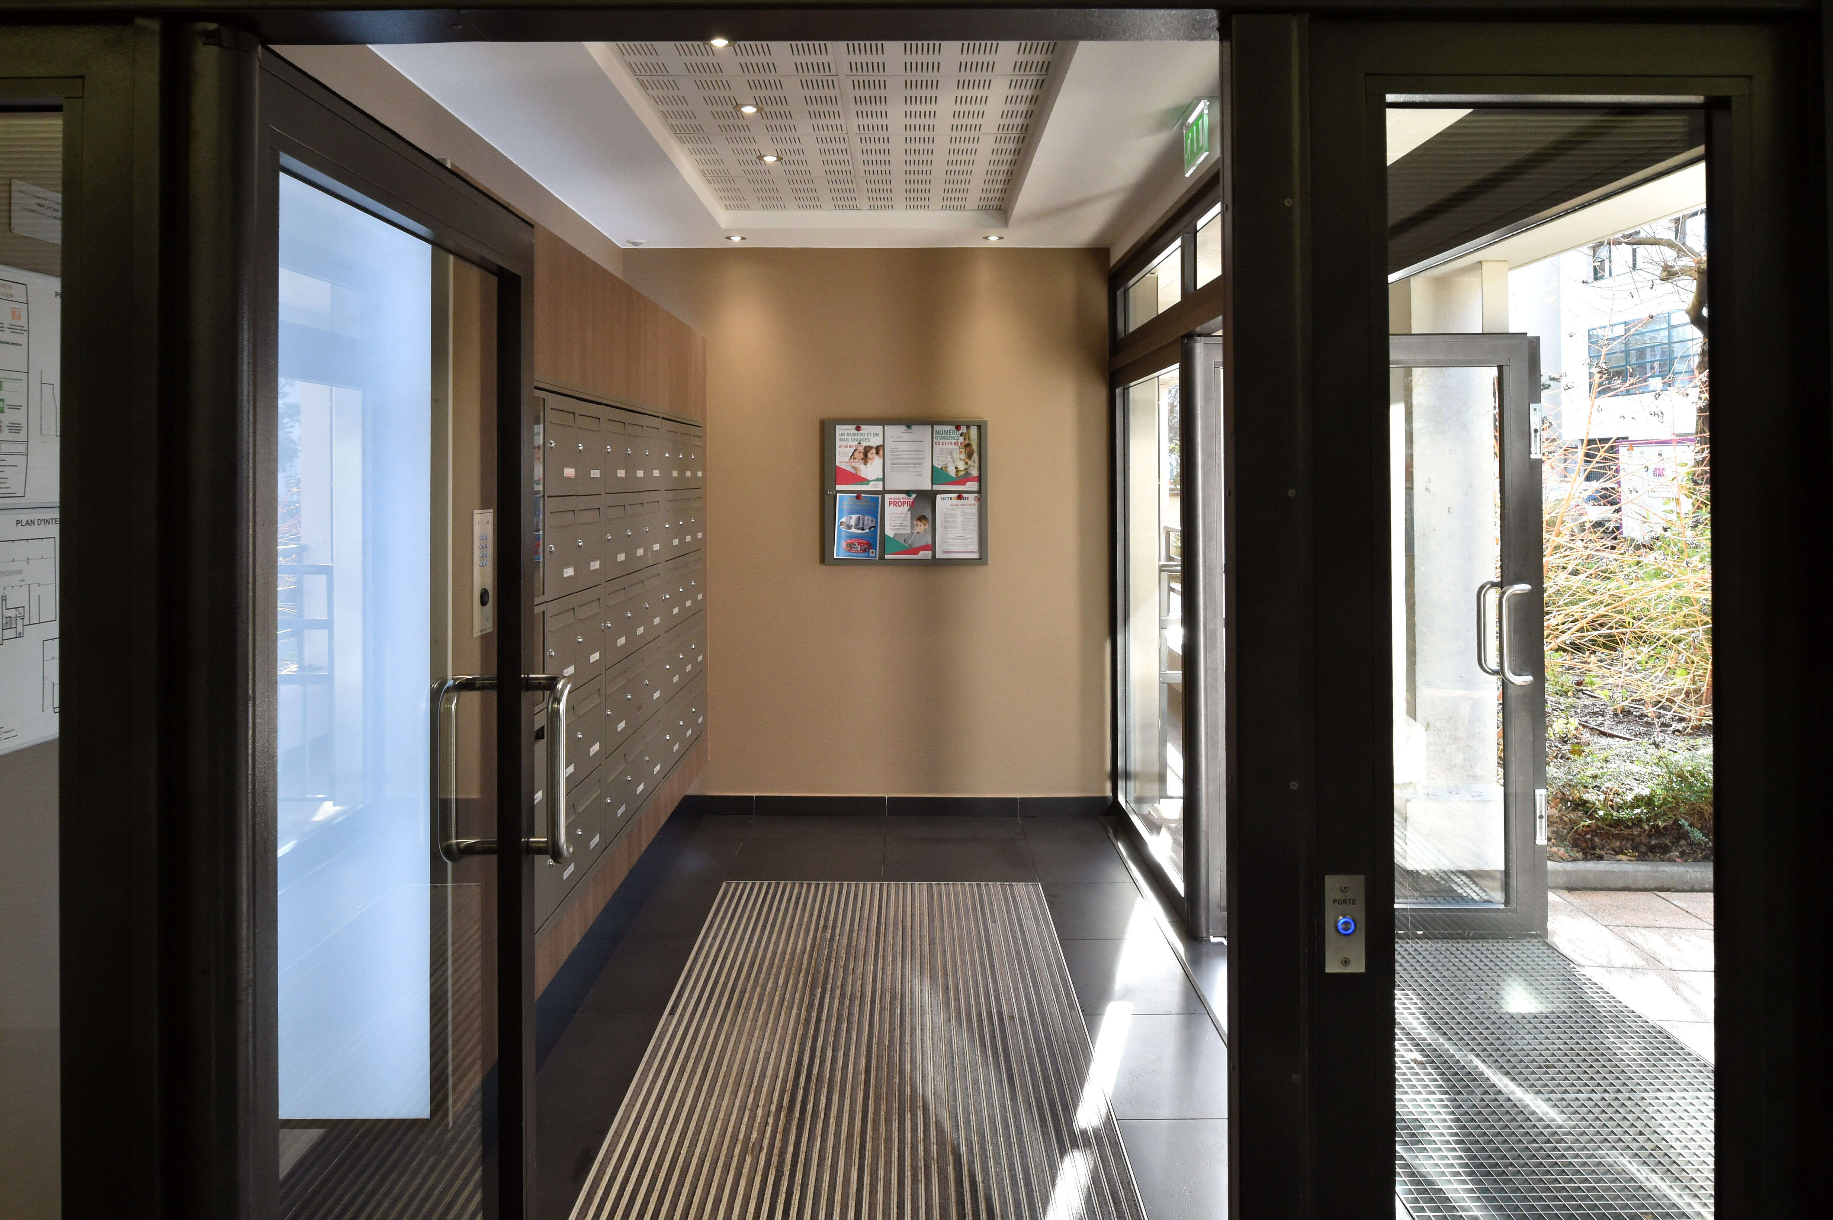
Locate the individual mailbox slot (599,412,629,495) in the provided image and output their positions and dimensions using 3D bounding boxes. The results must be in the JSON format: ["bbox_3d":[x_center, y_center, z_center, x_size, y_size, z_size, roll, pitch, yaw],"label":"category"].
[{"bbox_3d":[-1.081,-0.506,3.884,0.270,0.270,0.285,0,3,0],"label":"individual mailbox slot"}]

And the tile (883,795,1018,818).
[{"bbox_3d":[0.166,0.895,5.545,0.605,0.091,0.012,0,6,0],"label":"tile"}]

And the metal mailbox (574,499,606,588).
[{"bbox_3d":[-1.048,-0.195,3.540,0.200,0.267,0.275,0,0,0],"label":"metal mailbox"}]

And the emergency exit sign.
[{"bbox_3d":[0.821,-1.377,3.575,0.045,0.160,0.320,0,5,0],"label":"emergency exit sign"}]

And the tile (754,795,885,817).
[{"bbox_3d":[-0.437,0.894,5.565,0.600,0.092,0.012,0,0,0],"label":"tile"}]

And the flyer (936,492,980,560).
[{"bbox_3d":[0.191,-0.379,5.570,0.205,0.297,0.015,0,0,0],"label":"flyer"}]

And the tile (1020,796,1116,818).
[{"bbox_3d":[0.678,0.895,5.545,0.420,0.091,0.012,0,6,0],"label":"tile"}]

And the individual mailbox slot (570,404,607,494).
[{"bbox_3d":[-1.127,-0.481,3.645,0.310,0.277,0.280,0,5,0],"label":"individual mailbox slot"}]

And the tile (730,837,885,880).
[{"bbox_3d":[-0.430,1.014,4.940,0.597,0.012,0.571,0,6,0],"label":"tile"}]

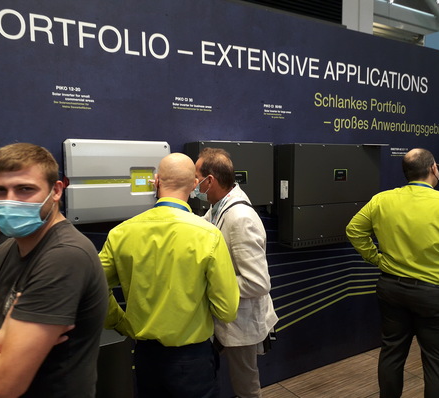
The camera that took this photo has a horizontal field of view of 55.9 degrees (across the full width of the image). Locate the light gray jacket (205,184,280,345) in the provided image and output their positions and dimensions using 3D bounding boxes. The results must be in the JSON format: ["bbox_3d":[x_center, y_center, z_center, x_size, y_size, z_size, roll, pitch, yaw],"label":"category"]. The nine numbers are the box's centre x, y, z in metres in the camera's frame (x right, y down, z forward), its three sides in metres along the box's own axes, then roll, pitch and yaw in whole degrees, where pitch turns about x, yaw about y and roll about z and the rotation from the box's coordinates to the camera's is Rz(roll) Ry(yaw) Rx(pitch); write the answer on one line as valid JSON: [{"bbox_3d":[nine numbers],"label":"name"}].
[{"bbox_3d":[0.095,0.293,2.060,0.420,0.750,0.500,1,5,10],"label":"light gray jacket"}]

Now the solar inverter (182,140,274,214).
[{"bbox_3d":[0.068,-0.143,2.712,0.553,0.435,0.205,-3,6,-30],"label":"solar inverter"}]

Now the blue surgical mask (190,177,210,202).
[{"bbox_3d":[-0.093,-0.044,2.020,0.100,0.115,0.140,-11,1,22],"label":"blue surgical mask"}]

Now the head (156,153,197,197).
[{"bbox_3d":[-0.187,-0.086,1.820,0.165,0.235,0.205,-1,5,-12],"label":"head"}]

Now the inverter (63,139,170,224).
[{"bbox_3d":[-0.572,-0.103,2.320,0.581,0.434,0.235,-3,6,-30],"label":"inverter"}]

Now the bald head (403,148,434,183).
[{"bbox_3d":[1.078,-0.151,2.220,0.205,0.235,0.165,-4,6,-36],"label":"bald head"}]

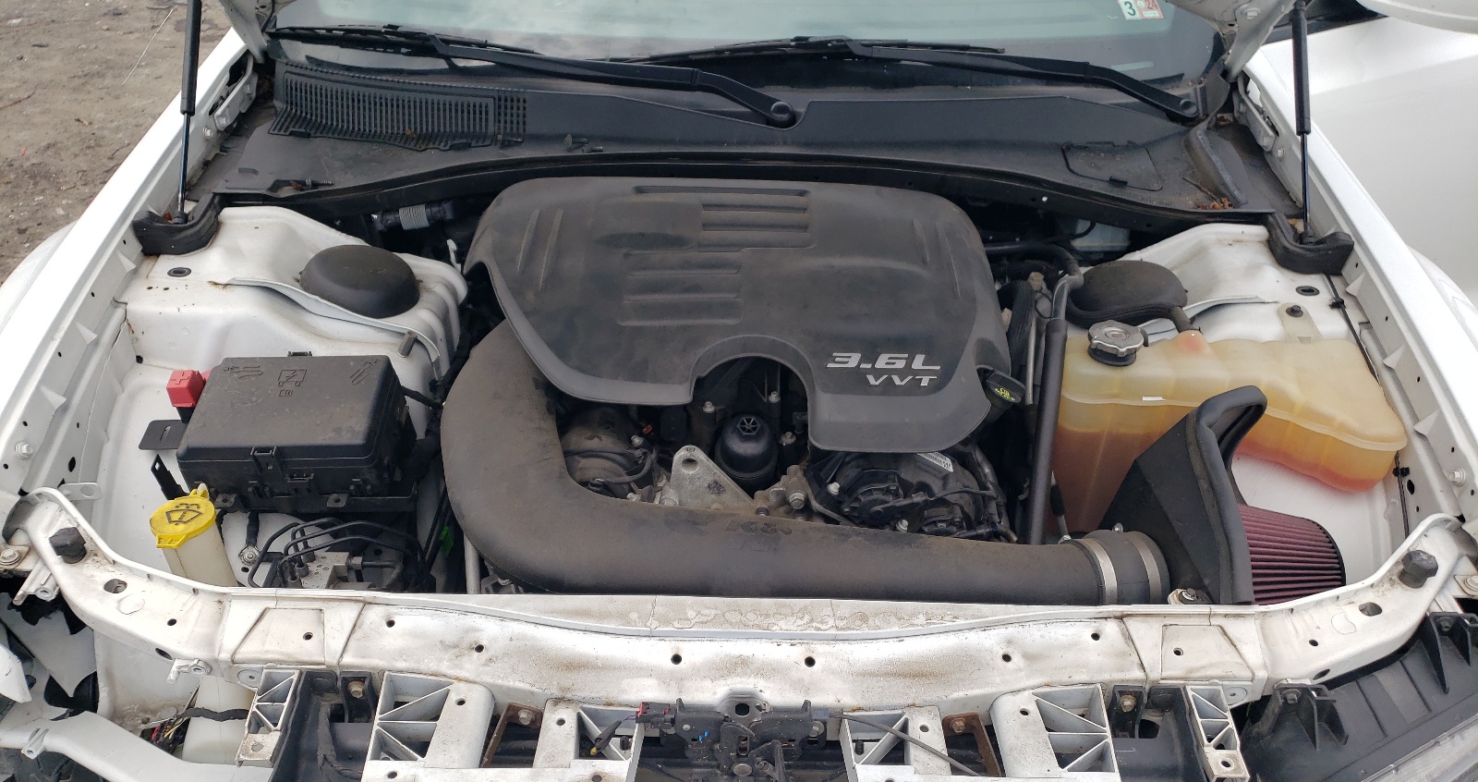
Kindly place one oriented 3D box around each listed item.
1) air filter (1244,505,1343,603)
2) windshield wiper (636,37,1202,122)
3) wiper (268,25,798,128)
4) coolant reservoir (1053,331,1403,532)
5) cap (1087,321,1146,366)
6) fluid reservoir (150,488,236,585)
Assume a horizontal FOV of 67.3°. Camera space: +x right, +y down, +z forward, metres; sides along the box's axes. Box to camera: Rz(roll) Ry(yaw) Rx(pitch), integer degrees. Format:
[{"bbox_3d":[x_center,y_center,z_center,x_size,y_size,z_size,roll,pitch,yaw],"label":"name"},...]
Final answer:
[{"bbox_3d":[0.545,0.211,1.189,0.145,0.145,0.140,1,34,0],"label":"air filter"},{"bbox_3d":[0.243,-0.470,1.661,0.890,0.090,0.085,2,35,1],"label":"windshield wiper"},{"bbox_3d":[-0.325,-0.489,1.675,0.840,0.085,0.085,8,35,10],"label":"wiper"},{"bbox_3d":[0.555,0.082,1.345,0.370,0.260,0.195,1,34,0],"label":"coolant reservoir"},{"bbox_3d":[0.430,-0.053,1.263,0.063,0.028,0.063,1,34,0],"label":"cap"},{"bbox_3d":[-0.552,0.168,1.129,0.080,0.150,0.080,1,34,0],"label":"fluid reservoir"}]

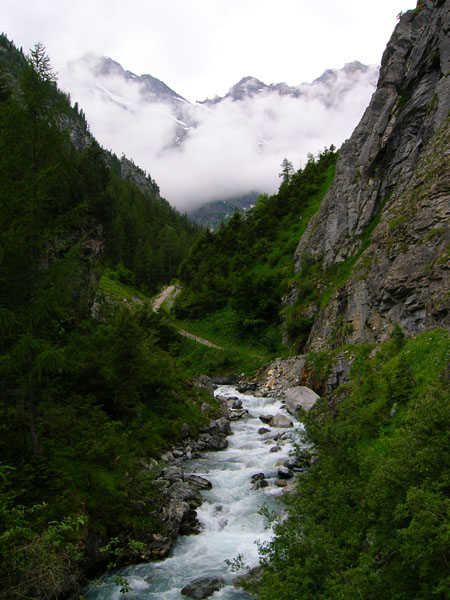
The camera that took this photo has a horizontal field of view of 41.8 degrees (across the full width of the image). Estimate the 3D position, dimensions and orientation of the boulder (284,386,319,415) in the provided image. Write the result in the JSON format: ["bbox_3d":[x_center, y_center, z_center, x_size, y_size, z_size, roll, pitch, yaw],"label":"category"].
[{"bbox_3d":[4.970,6.510,38.000,2.200,1.800,2.000,0,0,0],"label":"boulder"}]

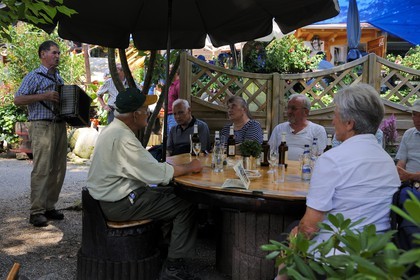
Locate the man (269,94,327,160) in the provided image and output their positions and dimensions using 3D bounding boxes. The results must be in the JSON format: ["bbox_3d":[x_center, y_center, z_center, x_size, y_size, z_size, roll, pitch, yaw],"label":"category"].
[{"bbox_3d":[0.666,0.264,3.643,0.560,1.280,0.800,3,6,19],"label":"man"}]

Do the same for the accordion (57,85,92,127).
[{"bbox_3d":[-1.302,-0.332,4.270,0.200,0.320,0.400,3,-6,10],"label":"accordion"}]

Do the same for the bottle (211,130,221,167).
[{"bbox_3d":[0.040,0.080,3.034,0.067,0.272,0.067,1,6,1],"label":"bottle"}]

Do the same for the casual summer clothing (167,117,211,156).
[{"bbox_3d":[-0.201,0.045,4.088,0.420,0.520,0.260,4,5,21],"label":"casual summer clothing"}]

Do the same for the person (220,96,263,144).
[{"bbox_3d":[0.246,0.252,3.908,0.500,1.271,0.780,3,5,9],"label":"person"}]

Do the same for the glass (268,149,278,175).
[{"bbox_3d":[0.429,0.143,2.980,0.067,0.166,0.067,2,5,0],"label":"glass"}]

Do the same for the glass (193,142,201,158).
[{"bbox_3d":[-0.102,0.092,3.480,0.066,0.155,0.066,1,6,-2],"label":"glass"}]

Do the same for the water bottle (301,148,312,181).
[{"bbox_3d":[0.615,0.141,2.804,0.063,0.220,0.063,3,6,12],"label":"water bottle"}]

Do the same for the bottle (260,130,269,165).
[{"bbox_3d":[0.425,0.064,3.339,0.068,0.262,0.068,2,6,7],"label":"bottle"}]

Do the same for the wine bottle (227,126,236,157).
[{"bbox_3d":[0.192,0.011,3.830,0.068,0.262,0.068,2,6,3],"label":"wine bottle"}]

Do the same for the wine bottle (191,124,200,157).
[{"bbox_3d":[-0.116,0.008,3.742,0.067,0.265,0.067,2,5,0],"label":"wine bottle"}]

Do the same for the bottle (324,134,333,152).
[{"bbox_3d":[0.838,0.095,3.142,0.067,0.265,0.067,2,5,0],"label":"bottle"}]

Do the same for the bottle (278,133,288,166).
[{"bbox_3d":[0.555,0.070,3.320,0.068,0.260,0.068,2,6,10],"label":"bottle"}]

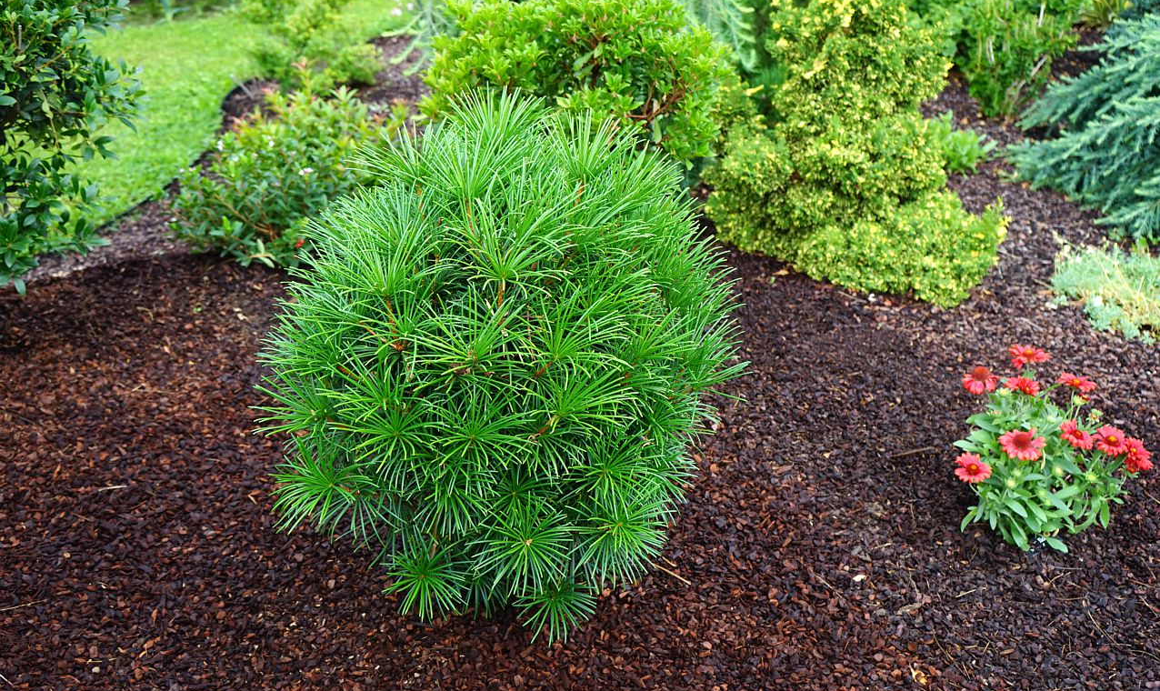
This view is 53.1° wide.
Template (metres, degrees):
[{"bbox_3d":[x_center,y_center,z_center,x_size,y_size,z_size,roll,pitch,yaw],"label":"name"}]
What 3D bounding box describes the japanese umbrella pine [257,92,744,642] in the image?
[{"bbox_3d":[-0.114,0.033,1.785,0.726,0.793,0.711,0,27,0],"label":"japanese umbrella pine"}]

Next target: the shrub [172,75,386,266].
[{"bbox_3d":[-0.814,-0.527,3.257,0.639,0.453,0.618,0,27,0],"label":"shrub"}]

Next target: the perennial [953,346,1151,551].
[{"bbox_3d":[0.814,0.174,2.007,0.314,0.340,0.299,0,27,0],"label":"perennial"}]

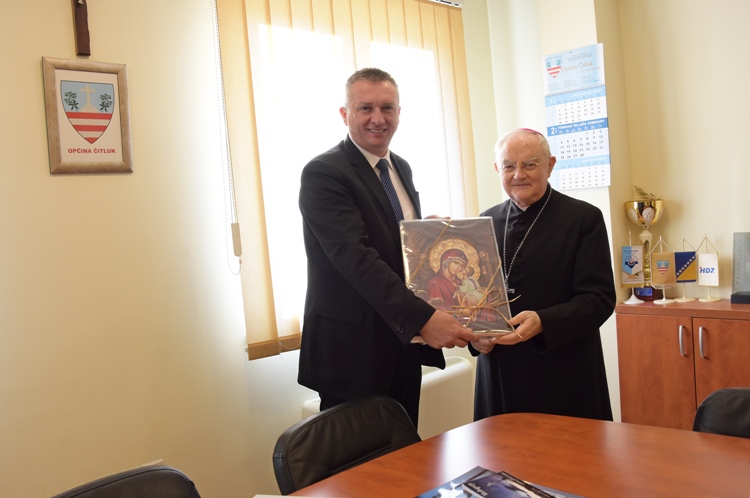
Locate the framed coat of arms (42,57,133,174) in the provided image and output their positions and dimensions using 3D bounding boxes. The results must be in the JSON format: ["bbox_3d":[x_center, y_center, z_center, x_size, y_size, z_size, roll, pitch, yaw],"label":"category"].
[{"bbox_3d":[-0.947,-0.437,2.145,0.266,0.371,0.025,-7,4,-42],"label":"framed coat of arms"}]

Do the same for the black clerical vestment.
[{"bbox_3d":[0.576,0.463,2.143,0.550,1.340,0.460,-2,4,40],"label":"black clerical vestment"}]

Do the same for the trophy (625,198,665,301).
[{"bbox_3d":[1.382,0.003,3.269,0.200,0.510,0.200,-7,4,-42],"label":"trophy"}]

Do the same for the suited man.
[{"bbox_3d":[0.037,0.344,1.975,0.540,1.800,0.480,-6,3,-34],"label":"suited man"}]

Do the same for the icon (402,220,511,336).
[{"bbox_3d":[0.224,0.077,1.829,0.272,0.358,0.030,-6,-26,2],"label":"icon"}]

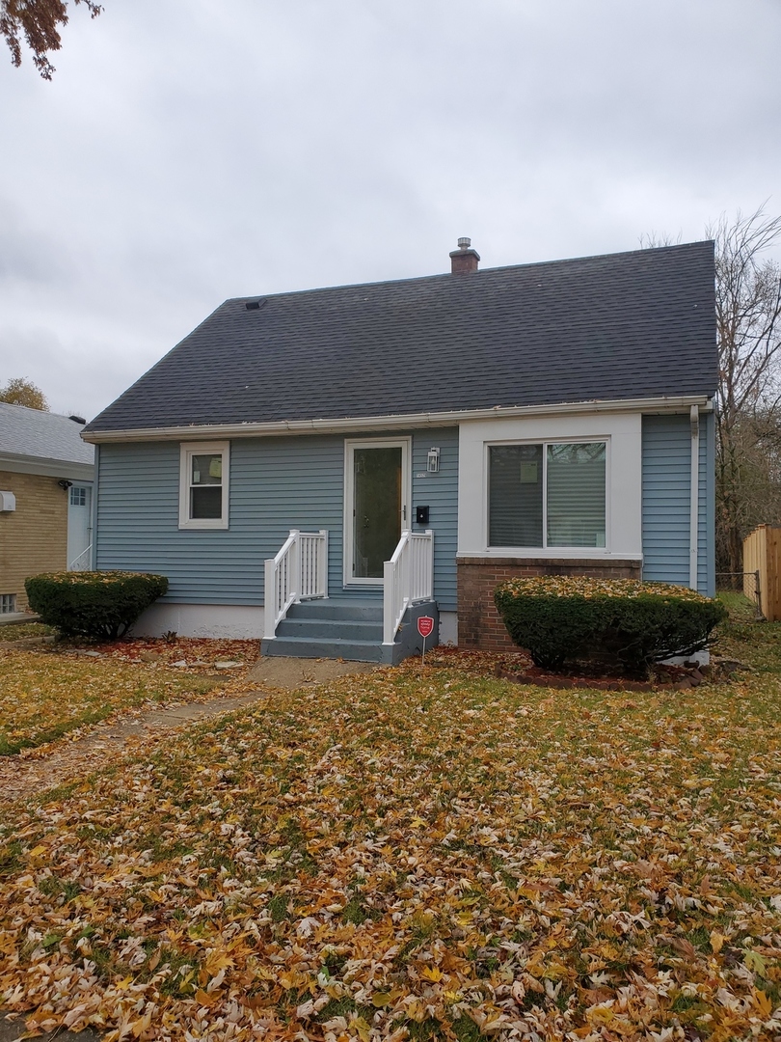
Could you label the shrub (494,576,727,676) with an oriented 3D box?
[{"bbox_3d":[2.473,1.200,8.965,2.500,1.100,1.320,0,-2,21],"label":"shrub"}]

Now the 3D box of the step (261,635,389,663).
[{"bbox_3d":[-0.734,1.577,9.602,1.760,0.200,0.340,0,-2,21],"label":"step"}]

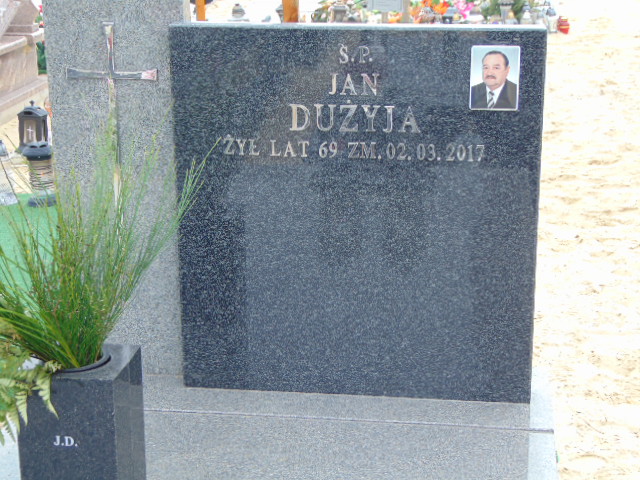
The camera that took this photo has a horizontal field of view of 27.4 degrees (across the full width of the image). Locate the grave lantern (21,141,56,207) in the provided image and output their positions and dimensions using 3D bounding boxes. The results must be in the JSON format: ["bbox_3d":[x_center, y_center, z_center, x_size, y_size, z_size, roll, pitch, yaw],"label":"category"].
[{"bbox_3d":[-1.210,-0.291,5.691,0.127,0.273,0.127,1,15,6],"label":"grave lantern"}]

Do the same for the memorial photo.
[{"bbox_3d":[0.328,-0.302,2.457,0.090,0.121,0.010,2,16,8],"label":"memorial photo"}]

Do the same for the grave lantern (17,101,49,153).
[{"bbox_3d":[-1.442,-0.570,6.570,0.137,0.257,0.137,1,15,6],"label":"grave lantern"}]

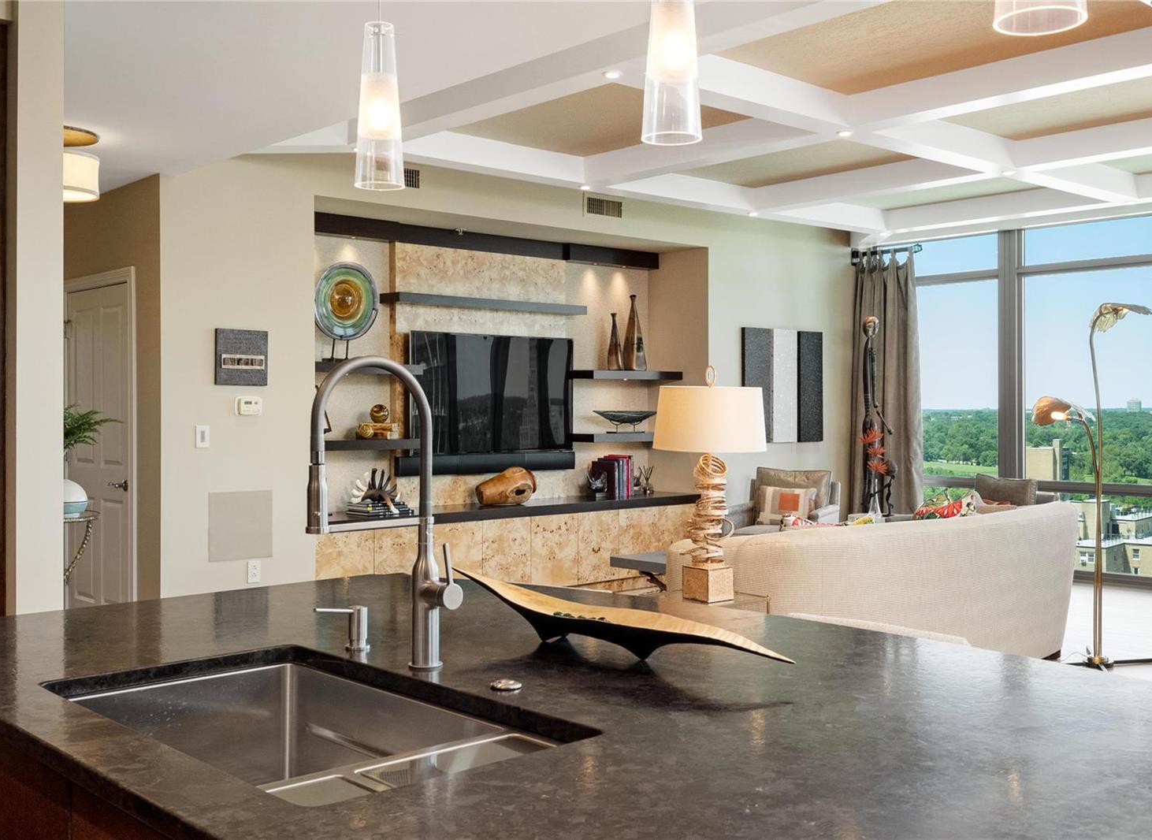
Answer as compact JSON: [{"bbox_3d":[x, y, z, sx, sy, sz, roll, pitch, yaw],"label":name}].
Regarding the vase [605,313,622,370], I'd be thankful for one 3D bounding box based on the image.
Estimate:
[{"bbox_3d":[0.284,-0.577,9.351,0.128,0.423,0.128,-1,1,-43],"label":"vase"}]

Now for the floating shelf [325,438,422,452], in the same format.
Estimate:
[{"bbox_3d":[-1.473,0.159,8.046,0.950,0.064,0.368,0,1,-42],"label":"floating shelf"}]

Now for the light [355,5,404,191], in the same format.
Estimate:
[{"bbox_3d":[-0.367,-0.590,2.360,0.094,0.300,0.094,0,0,0],"label":"light"}]

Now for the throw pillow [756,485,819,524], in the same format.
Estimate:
[{"bbox_3d":[1.542,0.623,9.220,0.440,0.280,0.130,0,-18,34],"label":"throw pillow"}]

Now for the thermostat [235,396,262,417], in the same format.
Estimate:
[{"bbox_3d":[-1.841,-0.077,7.092,0.158,0.108,0.035,0,1,-42],"label":"thermostat"}]

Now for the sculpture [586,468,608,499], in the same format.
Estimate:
[{"bbox_3d":[0.158,0.474,9.013,0.120,0.205,0.110,0,0,-42],"label":"sculpture"}]

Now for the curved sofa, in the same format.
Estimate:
[{"bbox_3d":[1.480,0.863,6.100,2.500,0.830,1.100,-1,1,-42],"label":"curved sofa"}]

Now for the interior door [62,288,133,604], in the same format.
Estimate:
[{"bbox_3d":[-2.768,0.258,7.303,0.045,2.035,0.915,0,0,-42],"label":"interior door"}]

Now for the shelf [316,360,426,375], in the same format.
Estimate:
[{"bbox_3d":[-1.435,-0.312,7.773,0.952,0.063,0.361,-1,1,-43],"label":"shelf"}]

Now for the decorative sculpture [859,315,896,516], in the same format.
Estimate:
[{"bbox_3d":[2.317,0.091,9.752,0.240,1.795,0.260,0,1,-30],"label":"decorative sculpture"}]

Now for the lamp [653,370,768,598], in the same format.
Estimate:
[{"bbox_3d":[0.494,0.236,4.650,0.412,0.868,0.412,0,1,0],"label":"lamp"}]

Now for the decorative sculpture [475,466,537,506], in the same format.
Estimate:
[{"bbox_3d":[-0.478,0.451,8.620,0.410,0.265,0.240,0,0,-24],"label":"decorative sculpture"}]

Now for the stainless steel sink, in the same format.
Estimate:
[{"bbox_3d":[-0.388,0.547,1.754,0.460,0.240,0.810,0,0,-42],"label":"stainless steel sink"}]

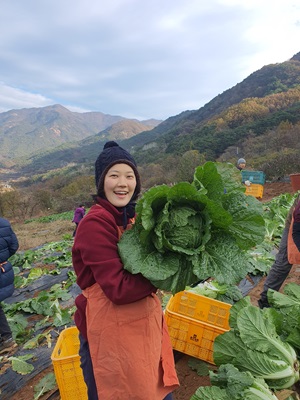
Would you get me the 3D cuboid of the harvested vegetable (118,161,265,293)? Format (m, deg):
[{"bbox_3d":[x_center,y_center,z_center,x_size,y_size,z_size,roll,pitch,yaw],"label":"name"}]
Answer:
[{"bbox_3d":[0.155,0.105,1.130,0.510,0.460,0.340,-1,-13,4],"label":"harvested vegetable"}]

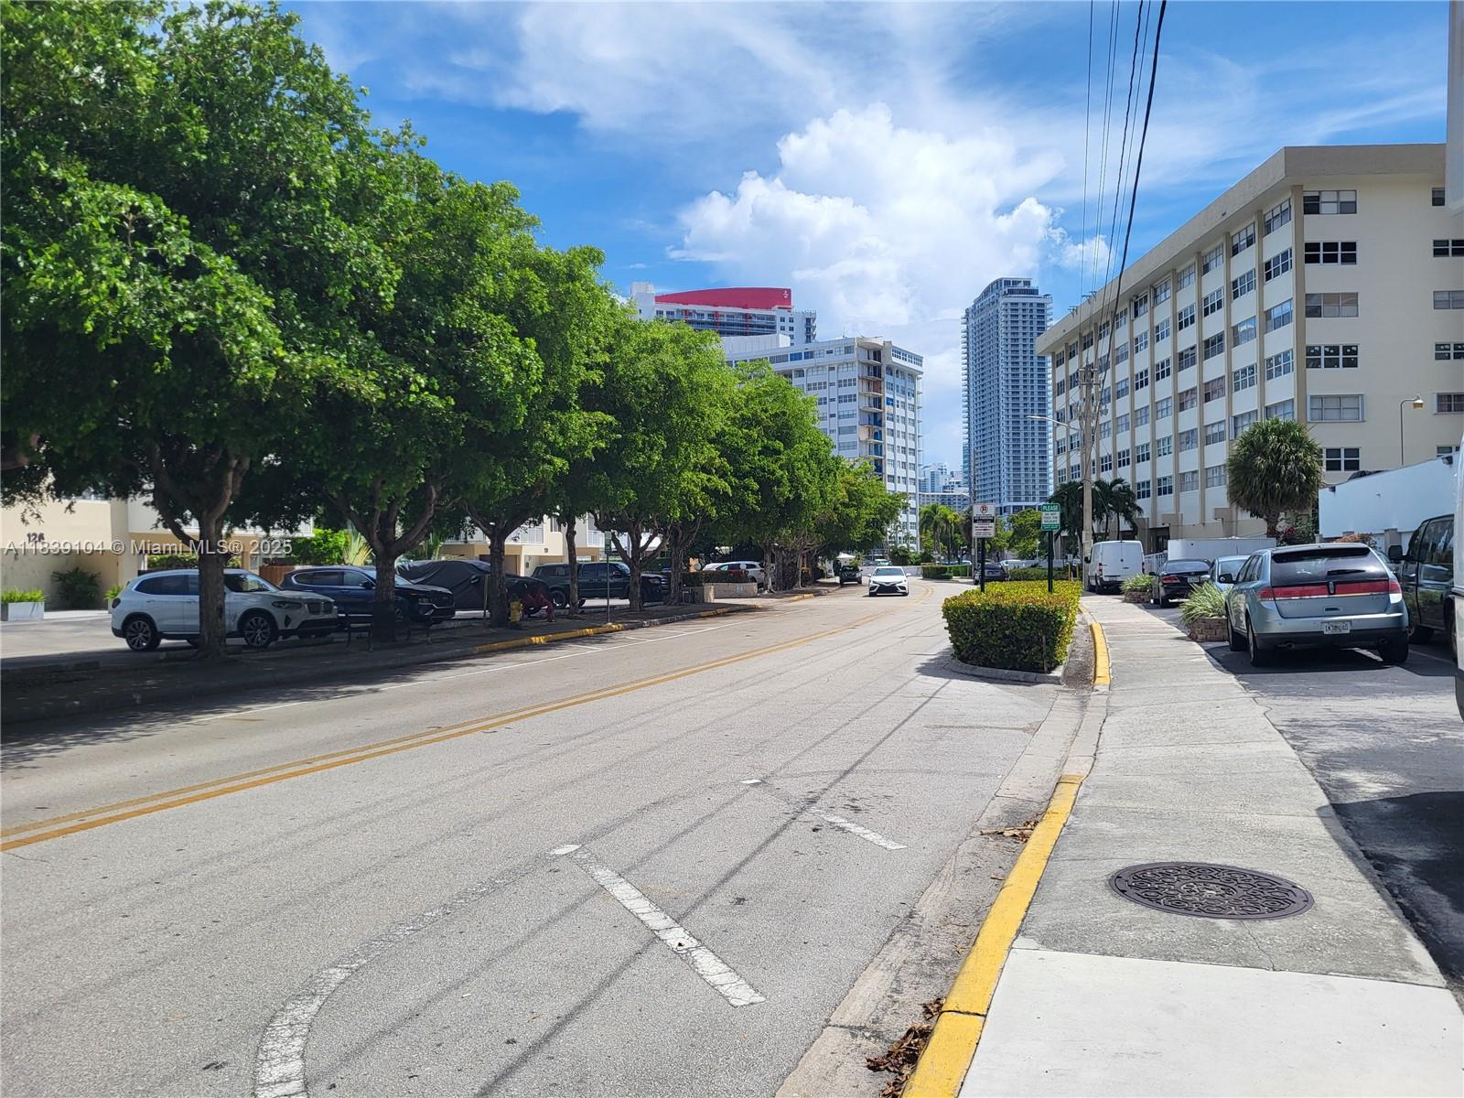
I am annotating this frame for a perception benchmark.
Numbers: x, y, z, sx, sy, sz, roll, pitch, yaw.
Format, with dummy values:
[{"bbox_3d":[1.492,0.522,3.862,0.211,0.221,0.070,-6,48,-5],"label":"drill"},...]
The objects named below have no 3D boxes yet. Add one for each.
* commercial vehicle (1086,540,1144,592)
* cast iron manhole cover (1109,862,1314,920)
[{"bbox_3d":[17.902,0.813,51.300,2.000,2.450,6.000,-1,-1,14],"label":"commercial vehicle"},{"bbox_3d":[2.134,1.522,4.920,0.840,0.040,0.840,-1,-1,0],"label":"cast iron manhole cover"}]

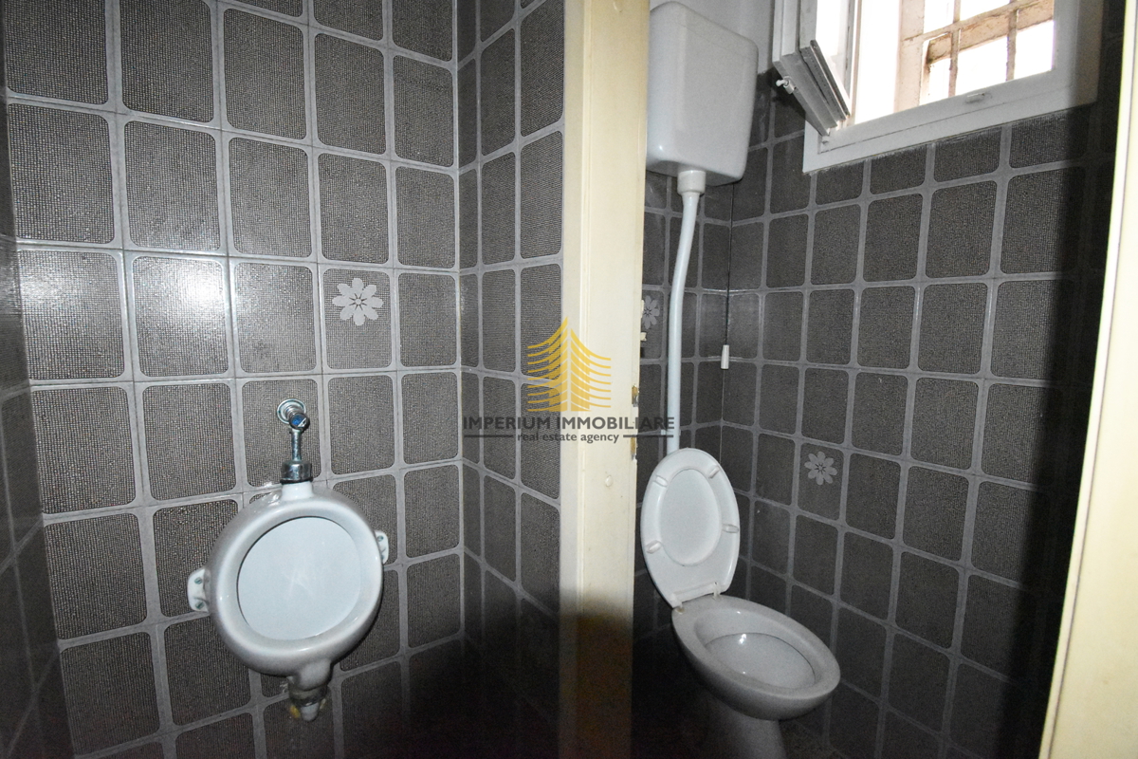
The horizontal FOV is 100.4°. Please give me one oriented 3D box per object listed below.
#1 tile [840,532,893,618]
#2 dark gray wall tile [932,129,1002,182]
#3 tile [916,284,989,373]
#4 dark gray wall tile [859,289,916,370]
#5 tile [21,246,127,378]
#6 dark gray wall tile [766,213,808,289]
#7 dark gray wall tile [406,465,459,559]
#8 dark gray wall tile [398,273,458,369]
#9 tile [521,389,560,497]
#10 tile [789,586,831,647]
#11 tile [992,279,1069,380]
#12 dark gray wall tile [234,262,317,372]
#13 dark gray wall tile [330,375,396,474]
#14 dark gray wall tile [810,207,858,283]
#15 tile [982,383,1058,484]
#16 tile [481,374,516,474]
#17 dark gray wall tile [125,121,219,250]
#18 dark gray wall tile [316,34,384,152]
[{"bbox_3d":[0.790,0.514,1.257,0.010,0.192,0.119,-3,7,-33],"label":"tile"},{"bbox_3d":[0.874,-0.492,1.043,0.010,0.080,0.116,-3,7,-33],"label":"dark gray wall tile"},{"bbox_3d":[0.866,-0.116,1.069,0.010,0.194,0.114,-4,7,-36],"label":"tile"},{"bbox_3d":[0.794,-0.129,1.192,0.010,0.199,0.121,-3,7,-33],"label":"dark gray wall tile"},{"bbox_3d":[-0.781,-0.101,0.751,0.110,0.194,0.010,-3,7,-30],"label":"tile"},{"bbox_3d":[0.644,-0.379,1.402,0.010,0.201,0.123,-3,7,-33],"label":"dark gray wall tile"},{"bbox_3d":[-0.325,0.310,1.127,0.131,0.203,0.012,-3,7,-32],"label":"dark gray wall tile"},{"bbox_3d":[-0.308,-0.128,1.040,0.122,0.195,0.010,-3,7,-31],"label":"dark gray wall tile"},{"bbox_3d":[-0.053,0.104,0.851,0.010,0.200,0.130,-4,8,-37],"label":"tile"},{"bbox_3d":[0.747,0.753,1.469,0.010,0.211,0.131,-3,7,-33],"label":"tile"},{"bbox_3d":[0.939,-0.101,0.969,0.010,0.199,0.113,-3,7,-33],"label":"tile"},{"bbox_3d":[-0.576,-0.120,0.940,0.131,0.211,0.010,-3,7,-31],"label":"dark gray wall tile"},{"bbox_3d":[-0.426,0.094,0.981,0.120,0.194,0.010,-3,7,-30],"label":"dark gray wall tile"},{"bbox_3d":[0.723,-0.358,1.284,0.010,0.195,0.117,-3,7,-33],"label":"dark gray wall tile"},{"bbox_3d":[0.996,0.116,1.035,0.010,0.212,0.127,-3,7,-33],"label":"tile"},{"bbox_3d":[-0.136,0.092,0.954,0.010,0.200,0.130,-4,8,-37],"label":"tile"},{"bbox_3d":[-0.663,-0.320,0.797,0.120,0.194,0.010,-3,7,-30],"label":"dark gray wall tile"},{"bbox_3d":[-0.423,-0.548,0.923,0.119,0.192,0.010,-3,7,-31],"label":"dark gray wall tile"}]

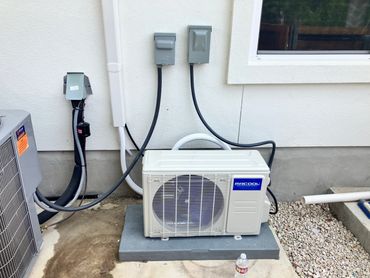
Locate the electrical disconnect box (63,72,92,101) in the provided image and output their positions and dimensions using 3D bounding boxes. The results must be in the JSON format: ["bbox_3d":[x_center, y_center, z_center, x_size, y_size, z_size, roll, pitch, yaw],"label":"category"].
[{"bbox_3d":[-0.684,-0.326,1.862,0.172,0.145,0.100,-1,25,-4],"label":"electrical disconnect box"}]

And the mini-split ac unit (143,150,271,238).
[{"bbox_3d":[0.134,0.357,1.894,0.757,0.483,0.280,0,25,-3],"label":"mini-split ac unit"}]

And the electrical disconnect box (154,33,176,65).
[{"bbox_3d":[-0.119,-0.543,1.815,0.121,0.174,0.085,-1,25,-4],"label":"electrical disconnect box"}]

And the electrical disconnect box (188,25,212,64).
[{"bbox_3d":[0.087,-0.572,1.819,0.137,0.211,0.085,-1,25,-4],"label":"electrical disconnect box"}]

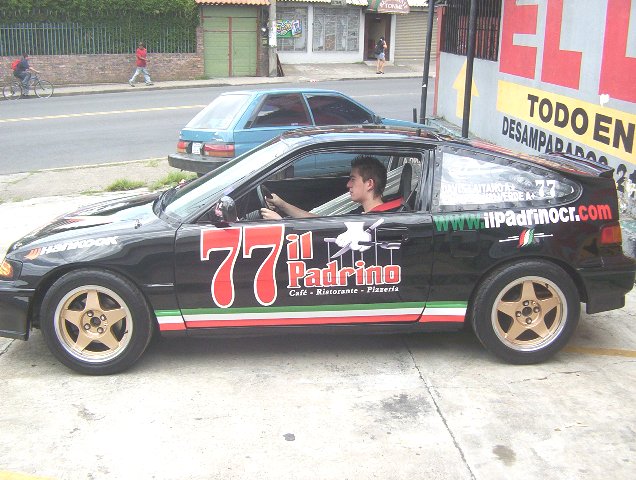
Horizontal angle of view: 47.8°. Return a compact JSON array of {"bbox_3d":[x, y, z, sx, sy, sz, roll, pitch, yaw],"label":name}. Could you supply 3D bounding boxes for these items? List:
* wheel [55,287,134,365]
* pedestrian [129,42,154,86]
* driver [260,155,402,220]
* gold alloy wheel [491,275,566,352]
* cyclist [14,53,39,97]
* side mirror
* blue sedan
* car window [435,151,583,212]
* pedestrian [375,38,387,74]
[{"bbox_3d":[-1.167,0.420,3.803,0.410,0.410,0.180,1,14,-2],"label":"wheel"},{"bbox_3d":[-6.955,-6.915,28.300,0.750,1.700,0.500,0,14,-7],"label":"pedestrian"},{"bbox_3d":[-0.067,-0.042,4.099,1.100,0.880,0.500,1,14,-2],"label":"driver"},{"bbox_3d":[1.117,0.376,3.868,0.410,0.410,0.180,1,14,-2],"label":"gold alloy wheel"},{"bbox_3d":[-10.350,-5.858,25.500,0.900,1.520,0.500,-2,14,-14],"label":"cyclist"},{"bbox_3d":[-0.456,-0.152,3.576,0.105,0.115,0.180,1,14,-2],"label":"side mirror"},{"bbox_3d":[-0.087,-1.582,10.927,3.950,1.390,1.620,-10,17,-39],"label":"blue sedan"},{"bbox_3d":[0.992,-0.304,3.731,0.780,0.335,0.060,1,-8,-2],"label":"car window"},{"bbox_3d":[2.741,-8.083,31.500,0.350,1.600,0.450,-8,16,-33],"label":"pedestrian"}]

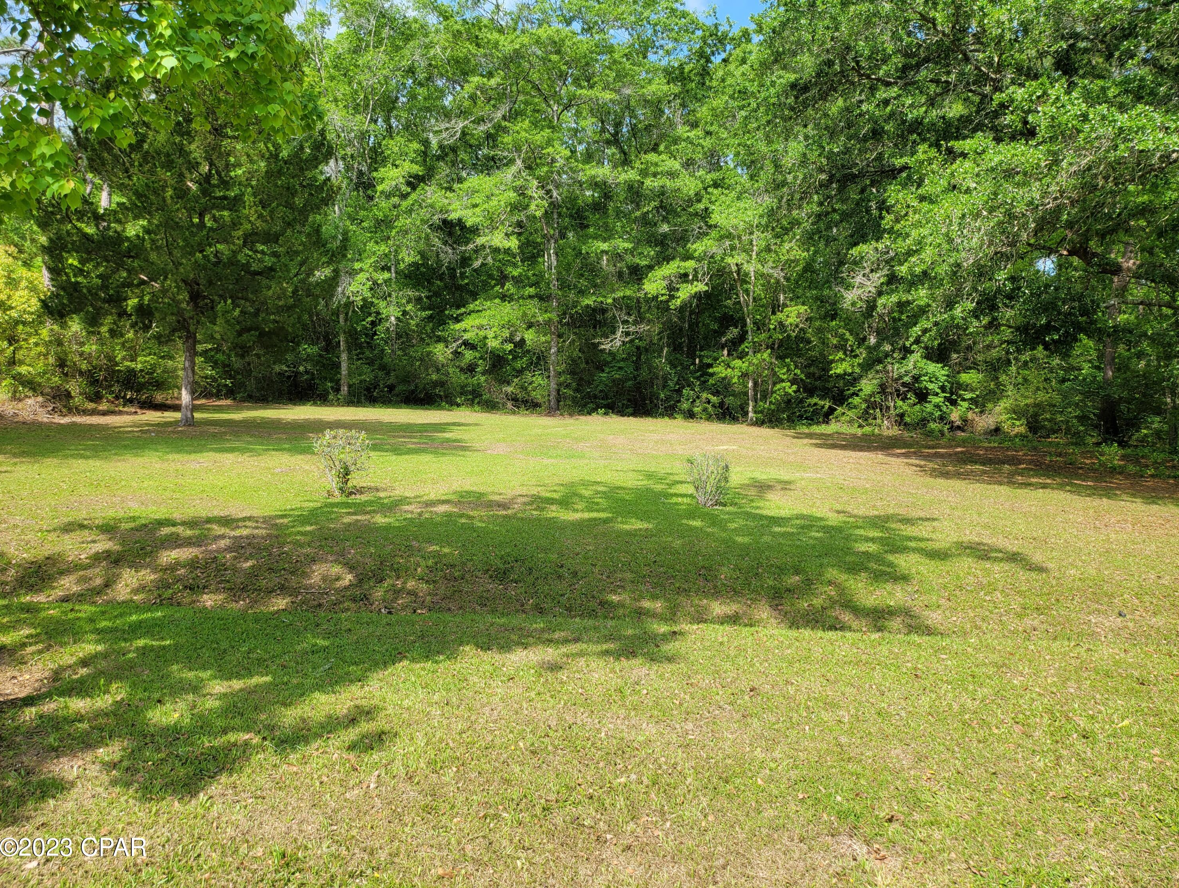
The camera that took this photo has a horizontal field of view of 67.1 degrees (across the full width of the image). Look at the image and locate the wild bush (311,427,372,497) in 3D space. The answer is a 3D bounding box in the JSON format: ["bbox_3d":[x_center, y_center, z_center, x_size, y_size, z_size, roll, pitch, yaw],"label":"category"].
[{"bbox_3d":[-3.506,0.262,12.600,0.839,0.928,0.797,1,4,0],"label":"wild bush"}]

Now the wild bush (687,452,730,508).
[{"bbox_3d":[1.604,0.481,12.000,0.599,0.726,0.569,1,4,0],"label":"wild bush"}]

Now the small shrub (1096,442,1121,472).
[{"bbox_3d":[10.786,0.269,18.500,0.539,0.616,0.539,1,4,0],"label":"small shrub"}]

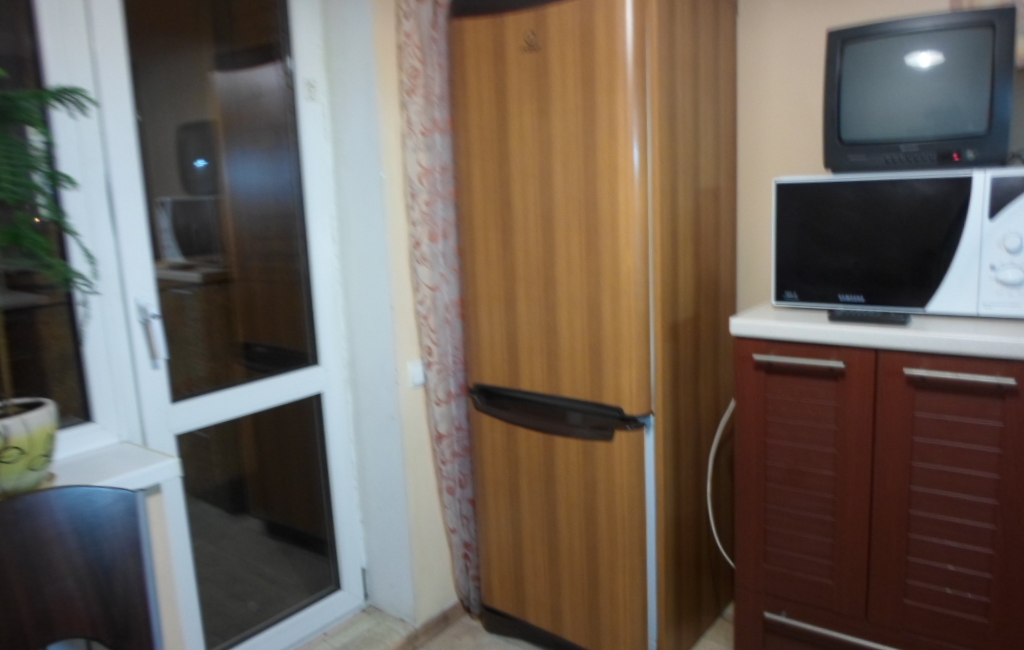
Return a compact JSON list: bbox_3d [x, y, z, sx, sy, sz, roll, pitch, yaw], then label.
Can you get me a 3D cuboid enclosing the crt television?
[{"bbox_3d":[0.928,-0.511,1.711,0.341,0.313,0.355,3,12,28],"label":"crt television"}]

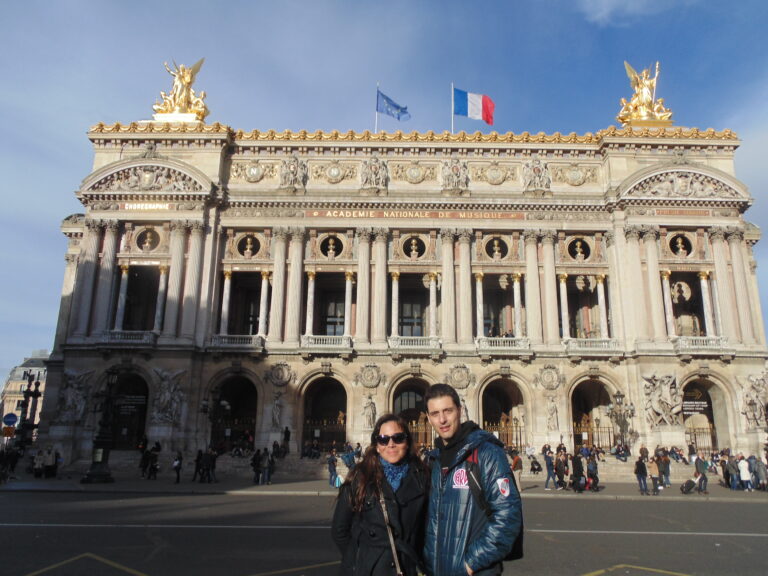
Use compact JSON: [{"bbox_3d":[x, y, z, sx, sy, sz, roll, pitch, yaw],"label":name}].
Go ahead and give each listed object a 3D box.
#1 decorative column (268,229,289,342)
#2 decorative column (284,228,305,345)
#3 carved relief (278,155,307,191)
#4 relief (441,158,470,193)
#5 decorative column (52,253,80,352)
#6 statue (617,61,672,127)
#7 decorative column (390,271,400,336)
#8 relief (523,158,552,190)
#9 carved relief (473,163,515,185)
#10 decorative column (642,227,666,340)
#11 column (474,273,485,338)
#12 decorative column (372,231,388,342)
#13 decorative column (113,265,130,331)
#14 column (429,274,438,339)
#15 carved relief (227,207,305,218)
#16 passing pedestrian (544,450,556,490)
[{"bbox_3d":[-8.912,-0.270,50.501,1.250,9.885,1.250,1,-14,0],"label":"decorative column"},{"bbox_3d":[-7.601,-0.333,50.906,1.220,10.178,1.220,1,-14,0],"label":"decorative column"},{"bbox_3d":[-8.476,-10.598,55.491,2.544,3.673,0.900,1,-15,1],"label":"carved relief"},{"bbox_3d":[6.667,-10.258,55.278,2.679,3.704,0.900,1,-15,1],"label":"relief"},{"bbox_3d":[-32.003,1.379,60.356,1.400,10.288,1.300,1,-15,1],"label":"decorative column"},{"bbox_3d":[25.743,-19.189,59.093,5.000,7.343,3.500,1,-14,1],"label":"statue"},{"bbox_3d":[1.001,1.369,51.017,0.700,5.583,0.700,1,-14,0],"label":"decorative column"},{"bbox_3d":[14.128,-10.482,55.564,2.450,3.300,0.800,1,-15,0],"label":"relief"},{"bbox_3d":[10.098,-10.401,54.730,3.900,2.230,0.400,1,-14,1],"label":"carved relief"},{"bbox_3d":[22.367,-0.372,49.207,1.250,9.771,1.250,1,-14,0],"label":"decorative column"},{"bbox_3d":[8.301,1.431,51.799,0.740,5.765,0.740,1,-14,1],"label":"column"},{"bbox_3d":[-0.283,-0.190,50.524,1.250,9.973,1.250,1,-14,0],"label":"decorative column"},{"bbox_3d":[-21.556,0.823,49.300,0.700,5.530,0.700,1,-14,0],"label":"decorative column"},{"bbox_3d":[4.301,1.432,51.844,0.740,5.769,0.740,1,-14,1],"label":"column"},{"bbox_3d":[-10.243,-6.554,51.951,6.674,1.044,0.300,1,-14,0],"label":"carved relief"},{"bbox_3d":[7.658,8.378,27.495,0.650,1.700,0.500,1,-15,0],"label":"passing pedestrian"}]

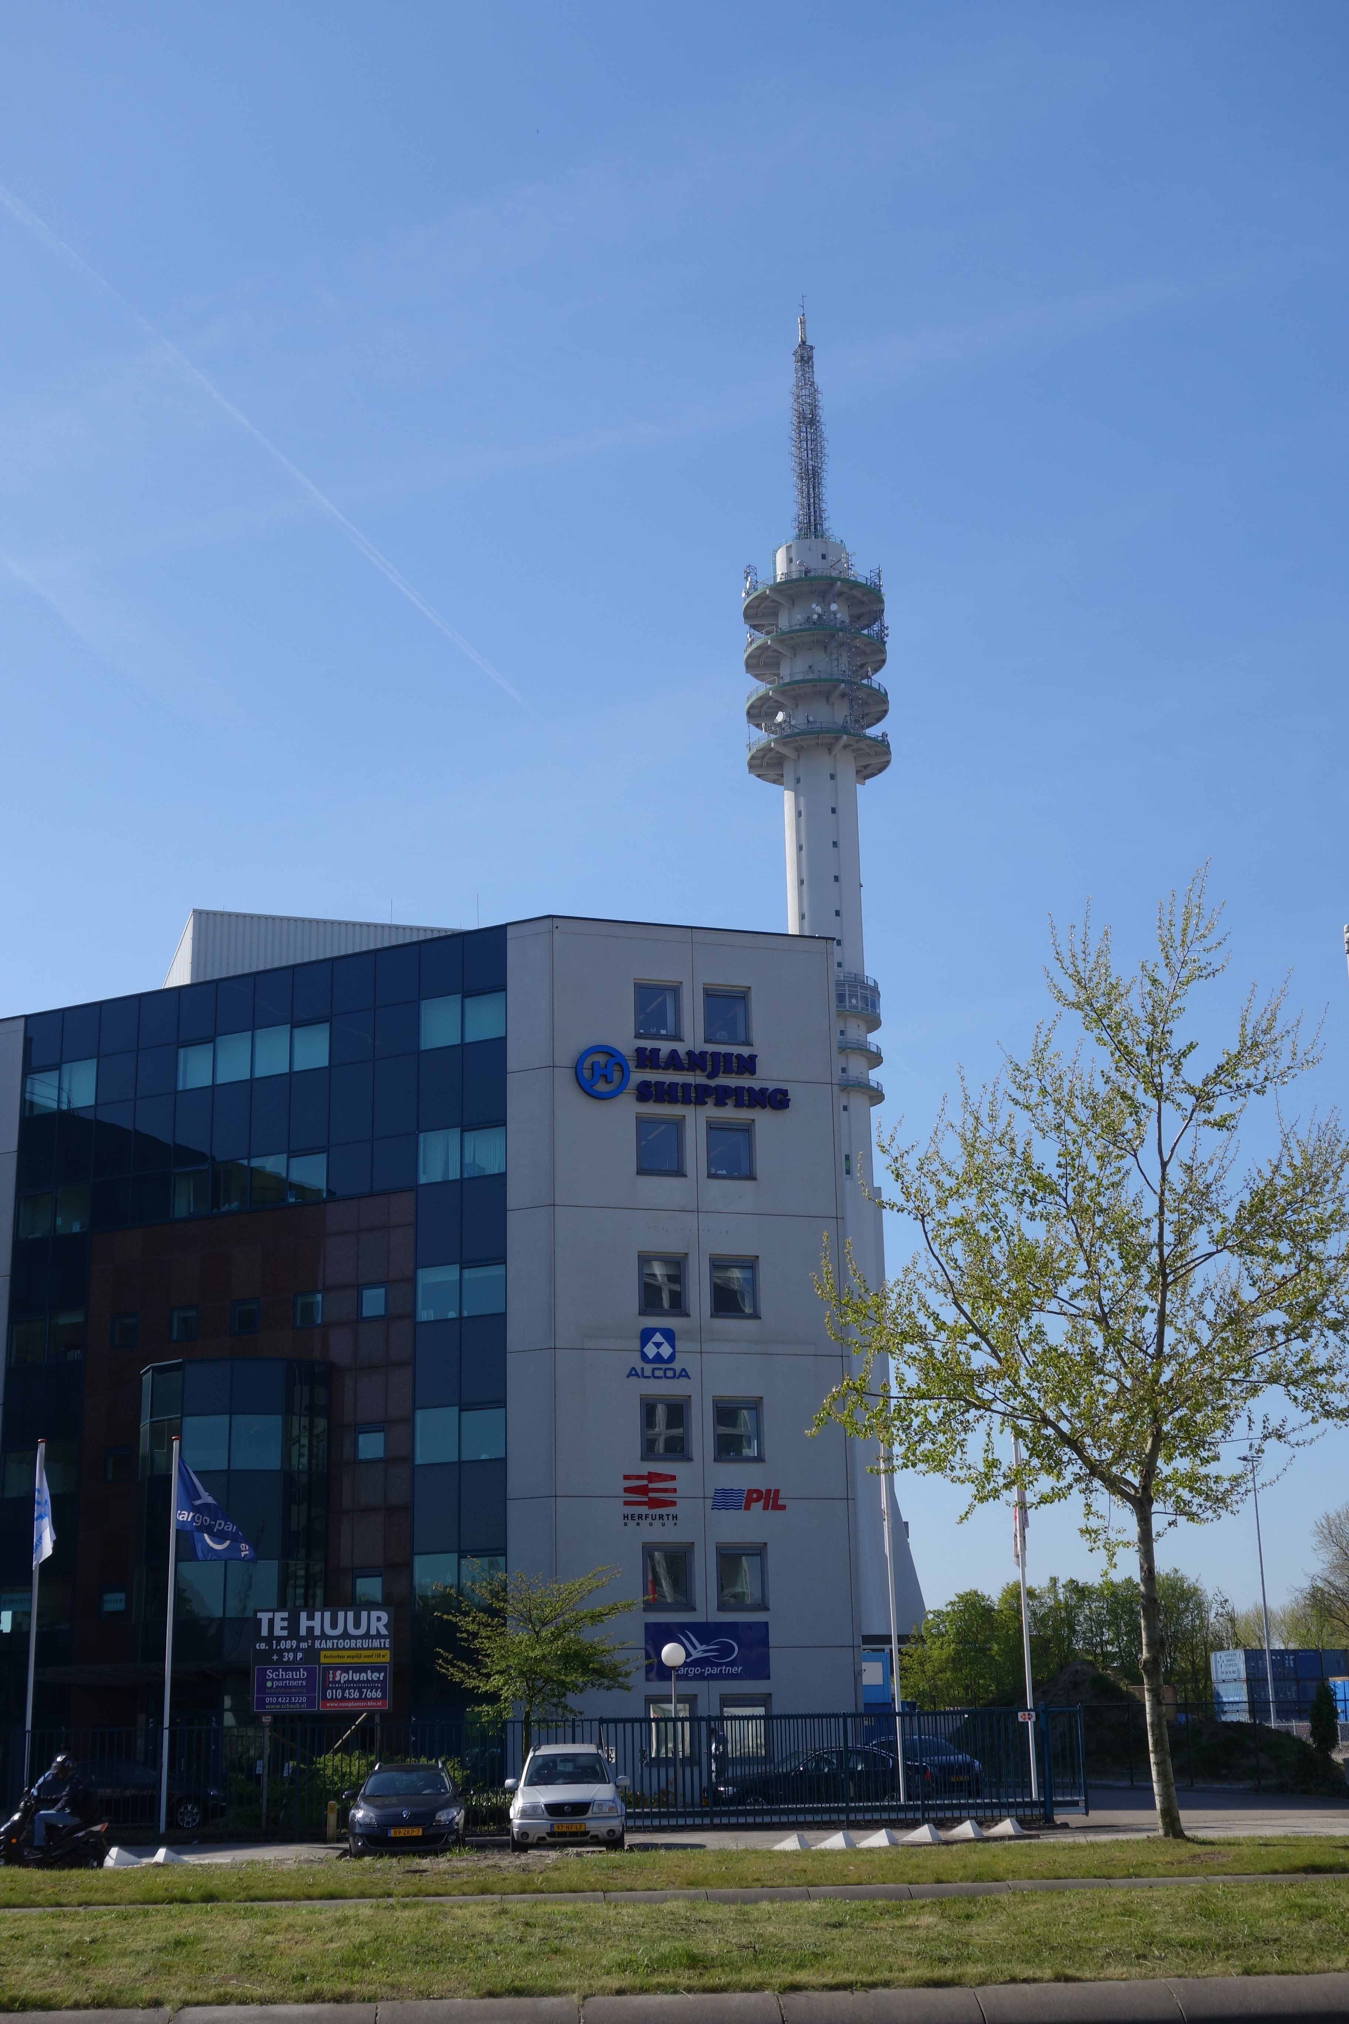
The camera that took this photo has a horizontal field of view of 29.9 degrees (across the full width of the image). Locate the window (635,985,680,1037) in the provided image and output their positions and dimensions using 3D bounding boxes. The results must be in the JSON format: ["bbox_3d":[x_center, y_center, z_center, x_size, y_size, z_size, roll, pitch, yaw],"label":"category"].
[{"bbox_3d":[-0.435,0.001,65.713,1.260,1.570,0.160,4,-16,-17],"label":"window"}]

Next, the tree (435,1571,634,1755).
[{"bbox_3d":[-2.982,14.404,53.610,4.400,5.405,4.400,0,-16,-5],"label":"tree"}]

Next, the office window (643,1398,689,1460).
[{"bbox_3d":[-0.233,9.883,59.927,1.220,1.500,0.160,4,-17,-17],"label":"office window"}]

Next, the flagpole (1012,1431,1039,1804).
[{"bbox_3d":[7.415,12.804,53.513,0.120,8.052,0.120,0,-16,-5],"label":"flagpole"}]

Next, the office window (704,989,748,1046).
[{"bbox_3d":[1.288,0.125,63.344,1.220,1.500,0.160,4,-17,-17],"label":"office window"}]

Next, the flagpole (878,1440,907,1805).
[{"bbox_3d":[4.546,12.736,53.004,0.120,8.000,0.120,-1,-16,0],"label":"flagpole"}]

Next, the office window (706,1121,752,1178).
[{"bbox_3d":[1.360,3.410,62.385,1.220,1.500,0.160,4,-17,-17],"label":"office window"}]

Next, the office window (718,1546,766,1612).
[{"bbox_3d":[1.645,13.966,62.395,1.260,1.570,0.160,4,-16,-17],"label":"office window"}]

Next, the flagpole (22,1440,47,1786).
[{"bbox_3d":[-13.192,12.803,51.998,0.120,8.000,0.120,-1,-16,0],"label":"flagpole"}]

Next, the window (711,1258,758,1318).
[{"bbox_3d":[1.523,7.031,64.348,1.260,1.570,0.160,4,-16,-17],"label":"window"}]

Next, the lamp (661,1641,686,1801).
[{"bbox_3d":[0.002,15.426,54.354,0.500,3.732,0.500,0,-16,-5],"label":"lamp"}]

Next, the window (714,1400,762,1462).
[{"bbox_3d":[1.497,10.002,60.457,1.220,1.500,0.160,4,-17,-17],"label":"window"}]

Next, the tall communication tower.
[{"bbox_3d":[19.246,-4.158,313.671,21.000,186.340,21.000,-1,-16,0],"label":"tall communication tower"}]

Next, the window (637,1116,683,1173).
[{"bbox_3d":[-0.362,3.273,61.862,1.220,1.500,0.160,4,-17,-17],"label":"window"}]

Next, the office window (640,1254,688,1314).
[{"bbox_3d":[-0.307,6.578,60.892,1.220,1.500,0.160,4,-17,-17],"label":"office window"}]

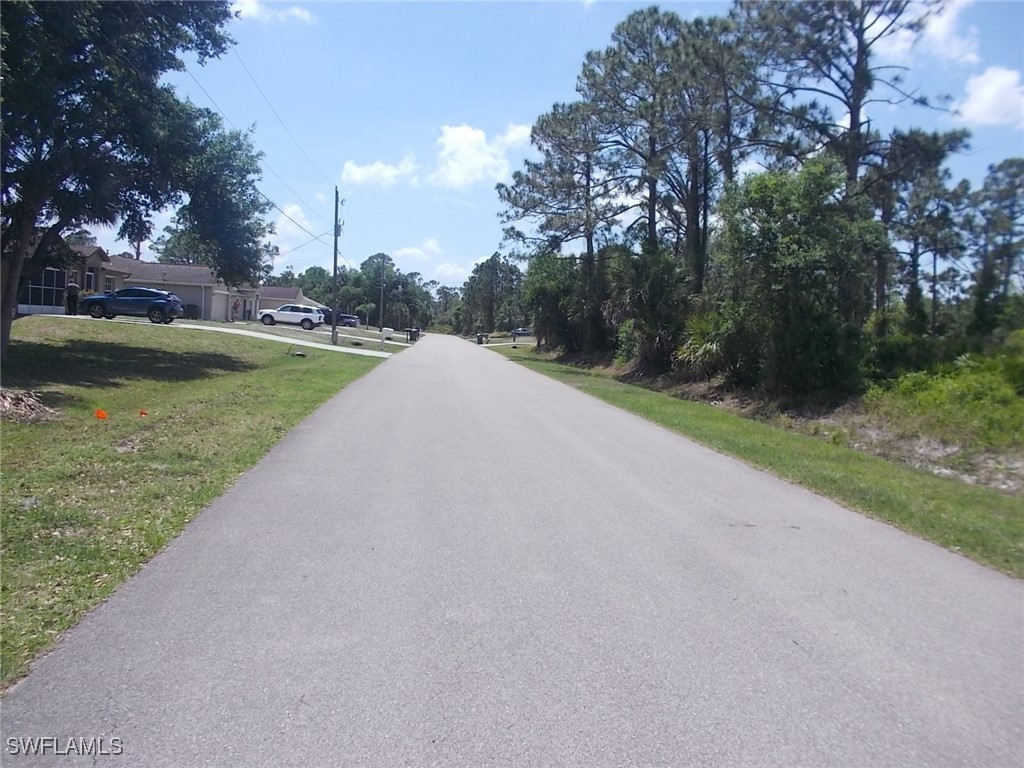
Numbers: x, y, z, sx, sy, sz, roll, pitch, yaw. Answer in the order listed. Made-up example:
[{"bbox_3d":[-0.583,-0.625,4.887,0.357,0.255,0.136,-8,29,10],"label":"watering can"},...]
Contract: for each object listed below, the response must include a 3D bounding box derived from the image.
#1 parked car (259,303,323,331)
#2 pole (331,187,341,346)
[{"bbox_3d":[-16.776,-5.159,65.400,4.980,1.760,1.990,6,3,-9],"label":"parked car"},{"bbox_3d":[-9.826,-6.591,48.013,0.270,8.820,0.270,2,4,-5],"label":"pole"}]

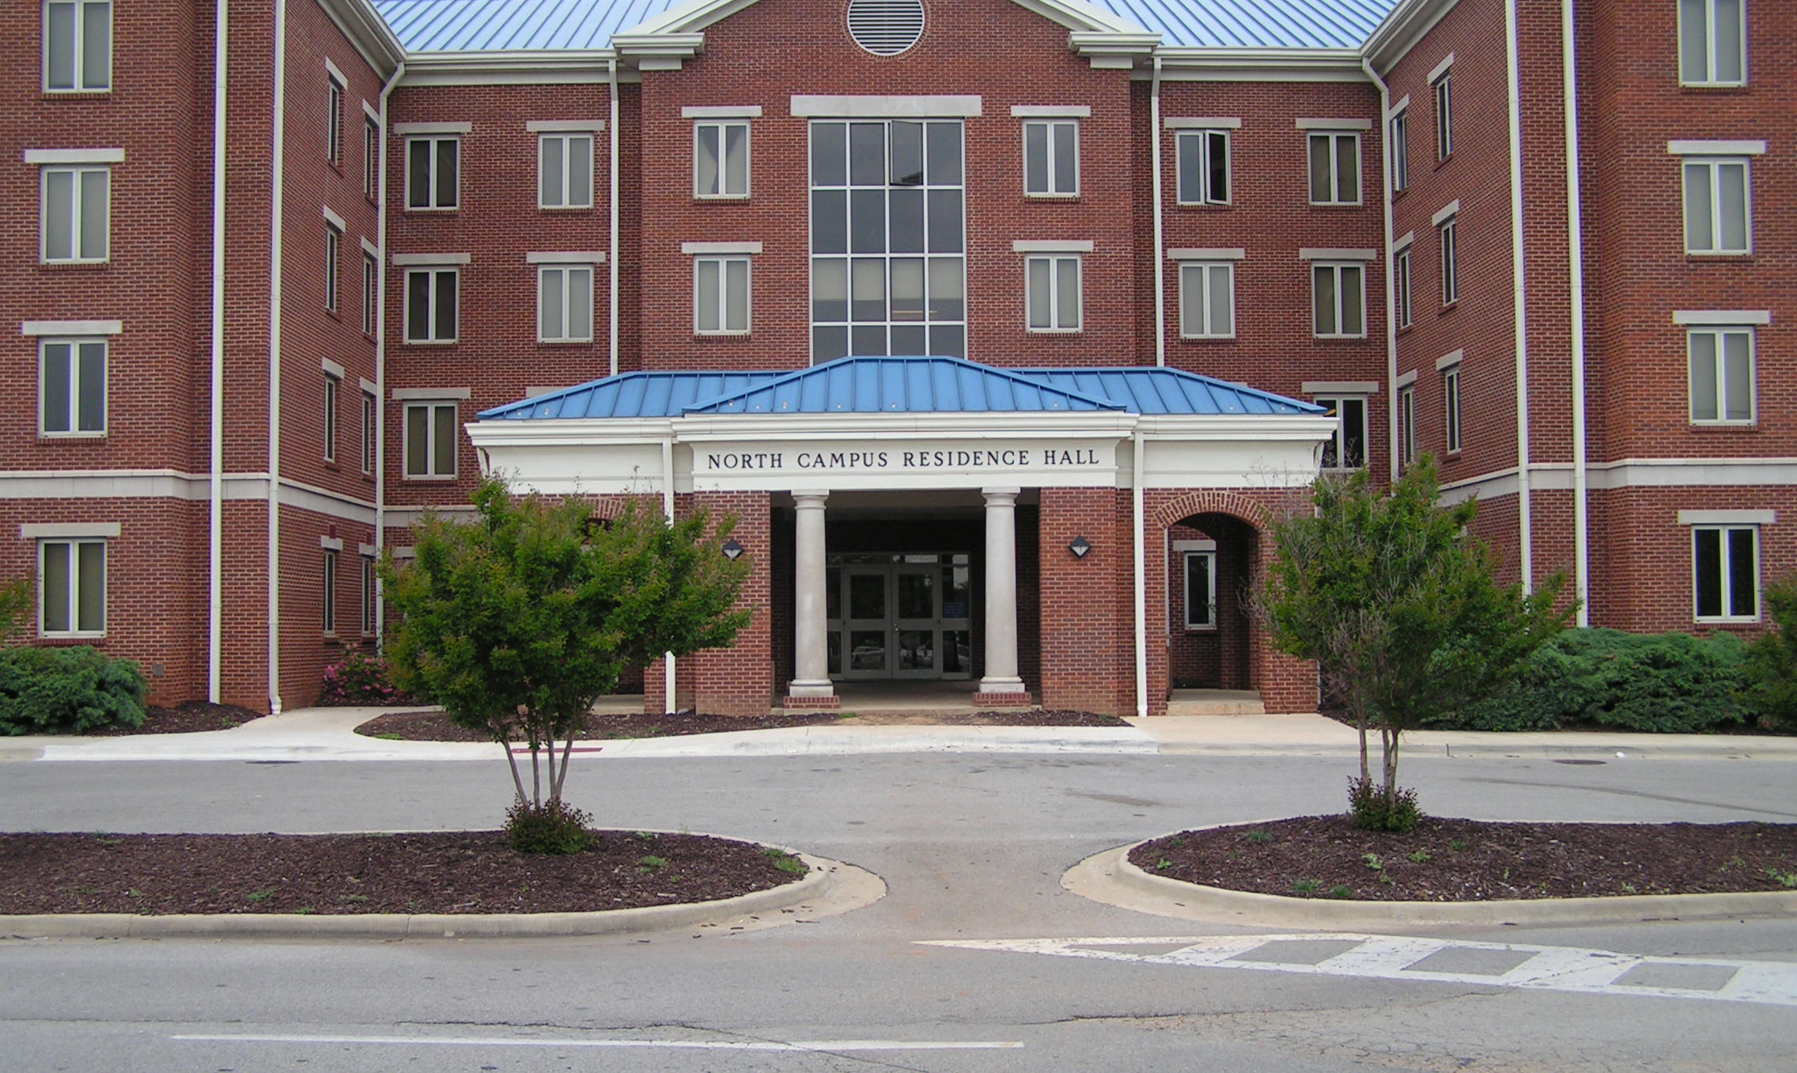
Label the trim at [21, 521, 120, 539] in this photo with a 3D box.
[{"bbox_3d":[-12.525,-0.093,29.879,1.491,0.219,0.120,0,-3,-2],"label":"trim"}]

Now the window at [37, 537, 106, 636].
[{"bbox_3d":[-12.581,0.788,30.045,1.050,1.500,0.130,0,-3,-1],"label":"window"}]

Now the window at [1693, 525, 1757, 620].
[{"bbox_3d":[12.784,0.591,30.433,1.050,1.500,0.120,0,-3,-1],"label":"window"}]

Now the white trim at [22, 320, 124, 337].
[{"bbox_3d":[-12.618,-3.176,30.215,1.528,0.197,0.120,0,-3,-1],"label":"white trim"}]

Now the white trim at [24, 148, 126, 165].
[{"bbox_3d":[-12.595,-5.812,30.161,1.515,0.228,0.120,0,-3,-2],"label":"white trim"}]

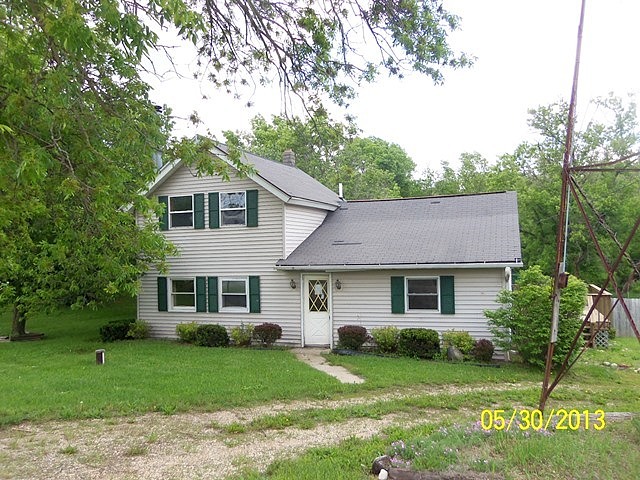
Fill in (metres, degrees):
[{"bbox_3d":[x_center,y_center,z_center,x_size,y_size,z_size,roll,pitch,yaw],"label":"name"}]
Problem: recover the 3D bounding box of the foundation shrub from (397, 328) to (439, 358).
[{"bbox_3d":[2.594,2.710,13.533,1.069,0.765,0.980,-2,-1,20],"label":"foundation shrub"}]

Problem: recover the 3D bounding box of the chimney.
[{"bbox_3d":[-1.383,-3.660,23.356,0.440,0.870,0.440,-2,-1,20],"label":"chimney"}]

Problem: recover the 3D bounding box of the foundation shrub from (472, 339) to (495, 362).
[{"bbox_3d":[4.121,2.794,13.054,0.510,0.603,0.520,-2,-1,20],"label":"foundation shrub"}]

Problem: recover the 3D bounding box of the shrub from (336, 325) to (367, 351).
[{"bbox_3d":[0.893,2.699,14.299,0.899,0.708,0.820,-2,-1,20],"label":"shrub"}]

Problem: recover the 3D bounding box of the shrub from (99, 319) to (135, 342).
[{"bbox_3d":[-6.665,2.996,17.083,1.200,0.760,1.100,-2,-1,20],"label":"shrub"}]

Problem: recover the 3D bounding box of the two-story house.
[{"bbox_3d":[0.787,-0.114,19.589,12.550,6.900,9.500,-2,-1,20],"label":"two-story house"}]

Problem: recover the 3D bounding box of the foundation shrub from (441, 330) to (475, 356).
[{"bbox_3d":[3.542,2.676,13.354,0.830,0.660,0.750,-2,-1,20],"label":"foundation shrub"}]

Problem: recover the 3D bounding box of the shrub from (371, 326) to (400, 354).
[{"bbox_3d":[1.761,2.714,13.947,0.800,0.746,0.770,-2,-1,20],"label":"shrub"}]

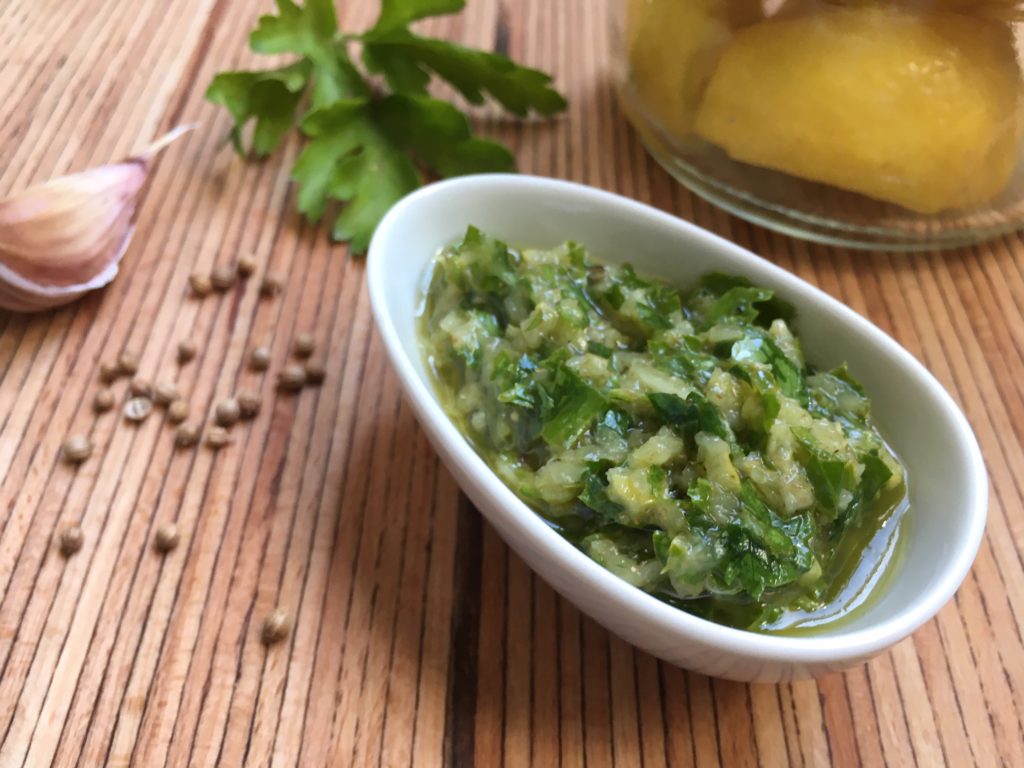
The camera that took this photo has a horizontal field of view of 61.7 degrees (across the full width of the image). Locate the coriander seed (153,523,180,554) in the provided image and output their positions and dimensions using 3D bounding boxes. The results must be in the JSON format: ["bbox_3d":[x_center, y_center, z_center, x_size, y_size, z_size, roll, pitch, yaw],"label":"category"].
[{"bbox_3d":[-0.052,0.023,0.131,0.004,0.004,0.004,1,53,1],"label":"coriander seed"}]

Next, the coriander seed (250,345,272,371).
[{"bbox_3d":[-0.044,-0.005,0.152,0.004,0.004,0.004,1,53,1],"label":"coriander seed"}]

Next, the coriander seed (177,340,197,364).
[{"bbox_3d":[-0.064,-0.006,0.167,0.004,0.004,0.004,0,53,2],"label":"coriander seed"}]

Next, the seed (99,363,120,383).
[{"bbox_3d":[-0.075,-0.002,0.160,0.004,0.004,0.004,0,52,2],"label":"seed"}]

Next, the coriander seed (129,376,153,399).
[{"bbox_3d":[-0.068,0.001,0.157,0.004,0.004,0.004,0,52,2],"label":"coriander seed"}]

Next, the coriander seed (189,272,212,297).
[{"bbox_3d":[-0.059,-0.019,0.163,0.004,0.004,0.004,1,53,1],"label":"coriander seed"}]

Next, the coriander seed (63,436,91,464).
[{"bbox_3d":[-0.075,0.011,0.149,0.005,0.005,0.005,0,52,2],"label":"coriander seed"}]

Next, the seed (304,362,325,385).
[{"bbox_3d":[-0.038,-0.002,0.164,0.004,0.004,0.004,0,53,2],"label":"seed"}]

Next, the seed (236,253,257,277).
[{"bbox_3d":[-0.055,-0.025,0.176,0.004,0.004,0.004,0,52,2],"label":"seed"}]

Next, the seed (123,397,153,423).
[{"bbox_3d":[-0.063,0.005,0.145,0.004,0.003,0.004,1,53,1],"label":"seed"}]

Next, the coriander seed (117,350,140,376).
[{"bbox_3d":[-0.074,-0.004,0.166,0.004,0.004,0.004,0,53,2],"label":"coriander seed"}]

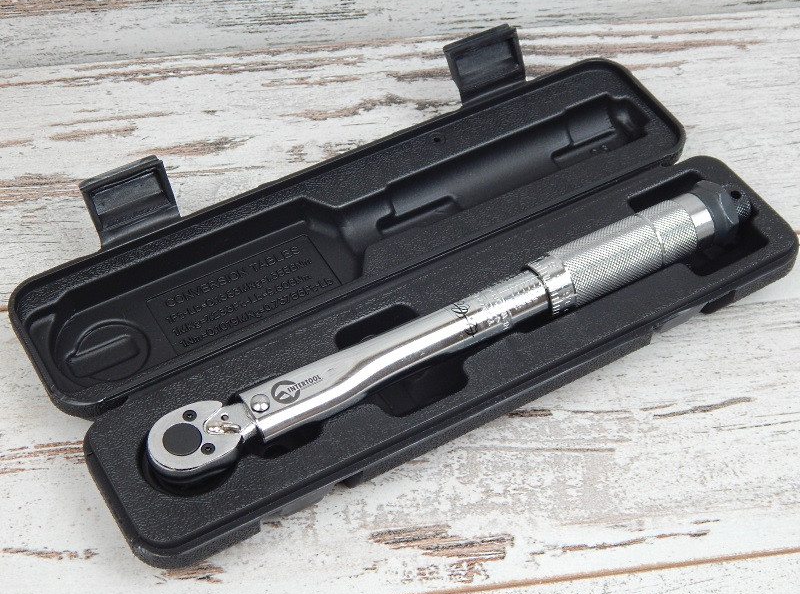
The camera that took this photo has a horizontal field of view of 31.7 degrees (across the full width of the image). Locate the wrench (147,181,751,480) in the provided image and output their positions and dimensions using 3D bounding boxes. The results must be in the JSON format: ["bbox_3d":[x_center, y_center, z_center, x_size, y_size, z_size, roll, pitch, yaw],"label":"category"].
[{"bbox_3d":[0.029,0.012,0.585,0.280,0.030,0.028,-24,55,-17],"label":"wrench"}]

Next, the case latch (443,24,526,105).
[{"bbox_3d":[0.040,-0.110,0.666,0.035,0.031,0.009,-24,27,-17],"label":"case latch"}]

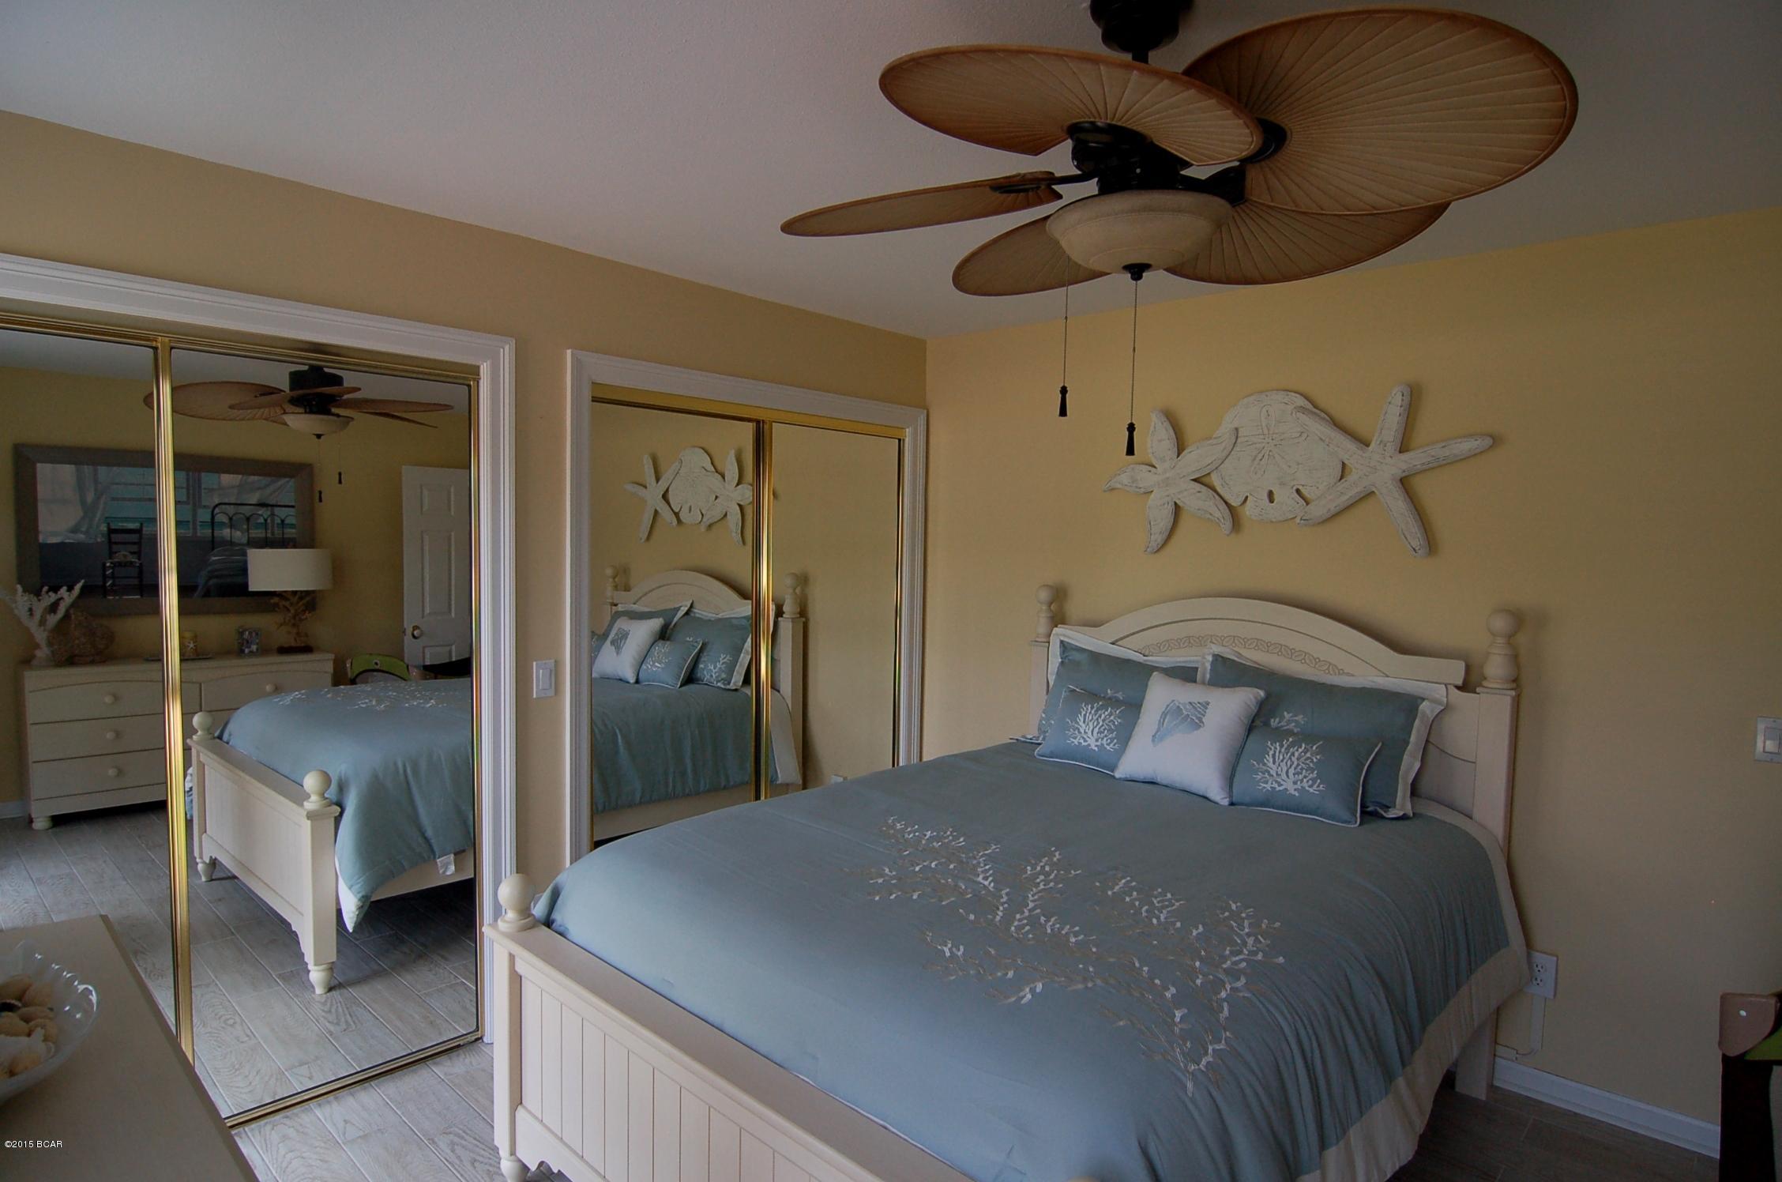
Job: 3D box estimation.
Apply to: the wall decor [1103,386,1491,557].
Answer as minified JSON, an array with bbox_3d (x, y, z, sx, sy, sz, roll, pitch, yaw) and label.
[{"bbox_3d":[1.296,-0.397,3.015,1.225,0.561,0.050,4,4,39],"label":"wall decor"}]

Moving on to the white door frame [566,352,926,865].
[{"bbox_3d":[-0.469,0.297,3.447,1.627,2.160,0.080,-2,5,-44],"label":"white door frame"}]

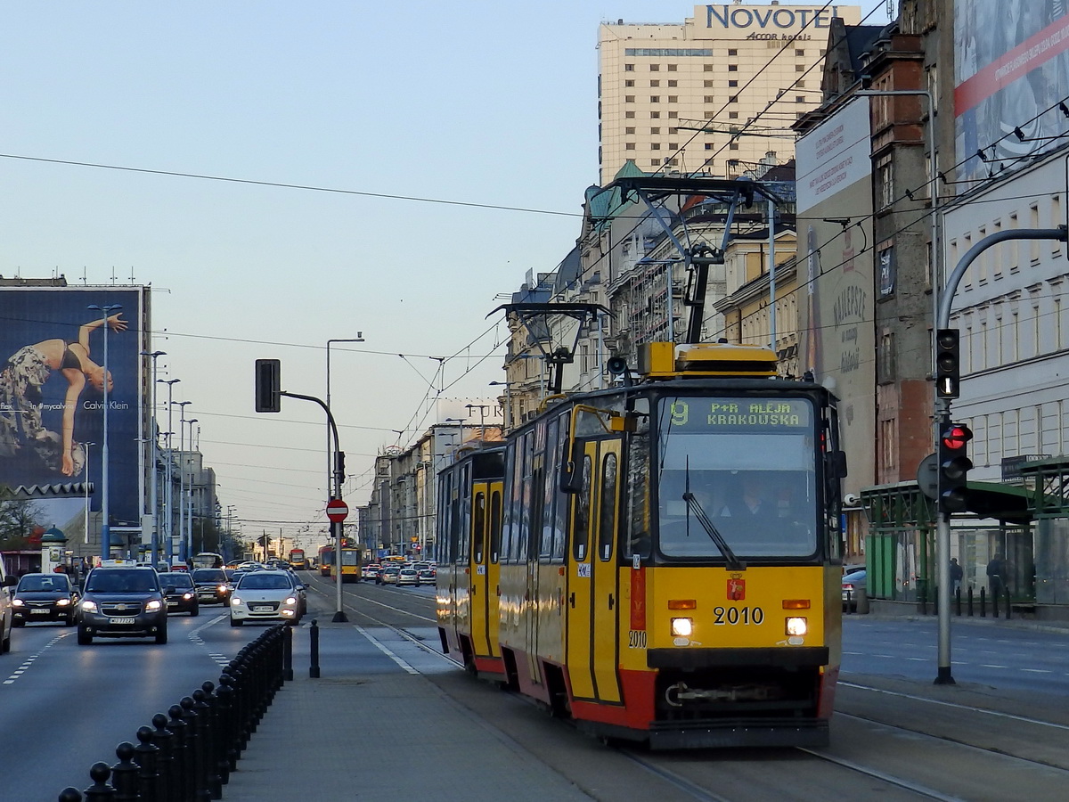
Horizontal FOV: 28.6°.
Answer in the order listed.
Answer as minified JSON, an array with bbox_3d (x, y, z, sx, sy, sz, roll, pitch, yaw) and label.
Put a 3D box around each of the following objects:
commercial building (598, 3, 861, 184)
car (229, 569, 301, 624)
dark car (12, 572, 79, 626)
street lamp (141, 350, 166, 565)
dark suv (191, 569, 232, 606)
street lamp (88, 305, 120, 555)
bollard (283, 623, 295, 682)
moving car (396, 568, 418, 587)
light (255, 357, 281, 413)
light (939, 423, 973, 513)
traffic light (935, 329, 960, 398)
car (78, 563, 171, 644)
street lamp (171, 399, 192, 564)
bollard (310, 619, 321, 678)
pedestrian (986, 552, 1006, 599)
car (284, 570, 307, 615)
[{"bbox_3d":[40.390,-20.928,399.721,56.000,105.500,22.000,0,-4,0],"label":"commercial building"},{"bbox_3d":[-7.491,5.500,58.656,1.850,1.470,4.800,0,-4,-6],"label":"car"},{"bbox_3d":[-14.151,5.727,60.758,1.710,1.500,4.250,0,-4,-9],"label":"dark car"},{"bbox_3d":[-25.505,4.477,140.242,1.820,15.750,0.500,1,-4,-7],"label":"street lamp"},{"bbox_3d":[-13.558,7.736,87.561,1.800,1.600,4.500,0,-4,-7],"label":"dark suv"},{"bbox_3d":[-23.473,2.514,114.324,1.870,15.750,0.550,1,-4,-7],"label":"street lamp"},{"bbox_3d":[-3.160,3.216,27.072,0.130,0.775,0.130,0,-4,0],"label":"bollard"},{"bbox_3d":[-9.620,13.271,159.056,1.700,1.460,4.150,0,-4,-6],"label":"moving car"},{"bbox_3d":[-7.488,-0.438,58.936,0.680,1.470,0.380,0,-4,-6],"label":"light"},{"bbox_3d":[5.188,0.827,25.827,0.320,1.090,0.370,0,-4,-7],"label":"light"},{"bbox_3d":[4.997,-0.448,25.341,0.260,0.810,0.270,-1,-4,13],"label":"traffic light"},{"bbox_3d":[-8.776,4.387,45.063,1.840,1.640,4.650,0,-4,-10],"label":"car"},{"bbox_3d":[-31.260,7.932,185.866,1.850,15.750,0.500,1,-4,-7],"label":"street lamp"},{"bbox_3d":[-2.914,3.278,27.894,0.130,0.775,0.130,0,-4,0],"label":"bollard"},{"bbox_3d":[15.467,5.927,70.565,0.520,1.700,0.360,0,-4,-4],"label":"pedestrian"},{"bbox_3d":[-8.653,6.504,71.557,1.780,1.480,4.450,0,-4,-6],"label":"car"}]

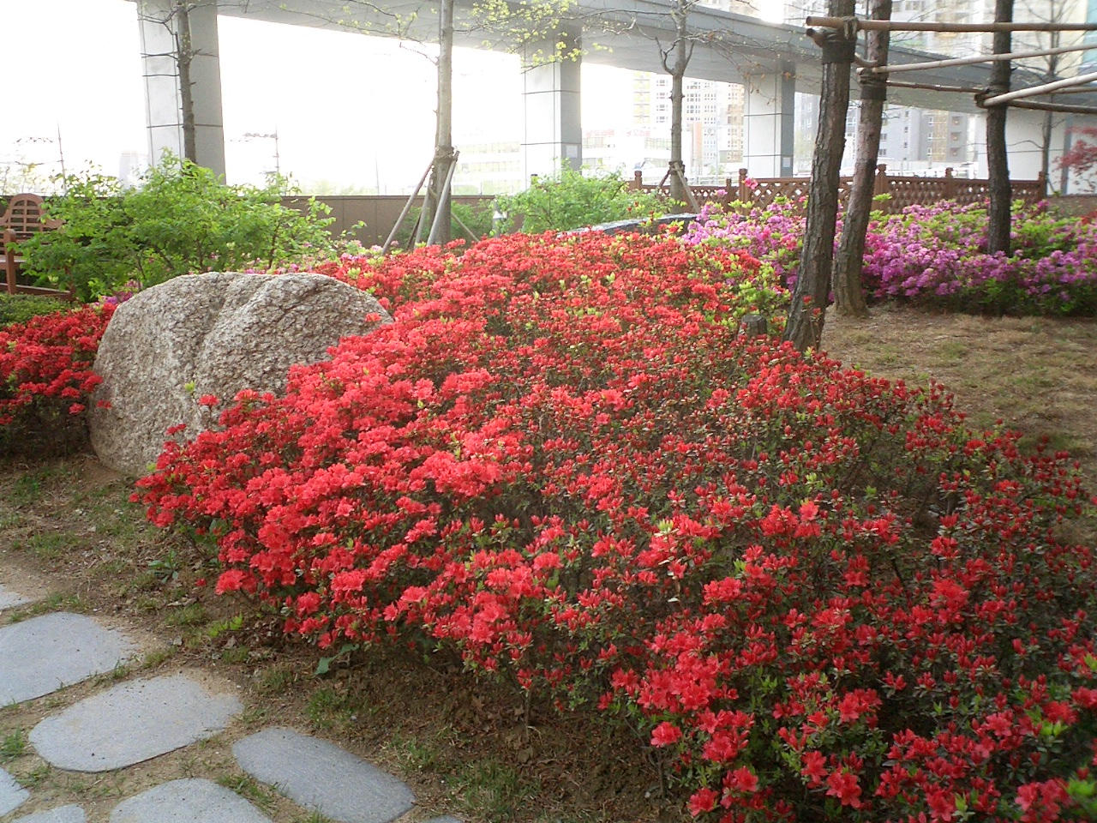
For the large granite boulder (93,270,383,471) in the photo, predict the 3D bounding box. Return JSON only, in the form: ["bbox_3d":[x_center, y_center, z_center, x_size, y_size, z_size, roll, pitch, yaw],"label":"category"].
[{"bbox_3d":[-1.482,-0.216,5.799,1.500,0.910,1.000,-3,10,-14],"label":"large granite boulder"}]

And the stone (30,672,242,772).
[{"bbox_3d":[-1.148,0.876,3.258,0.498,0.060,0.556,7,12,35],"label":"stone"}]

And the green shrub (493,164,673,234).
[{"bbox_3d":[0.295,-1.854,11.453,1.750,1.080,1.550,0,10,1],"label":"green shrub"}]

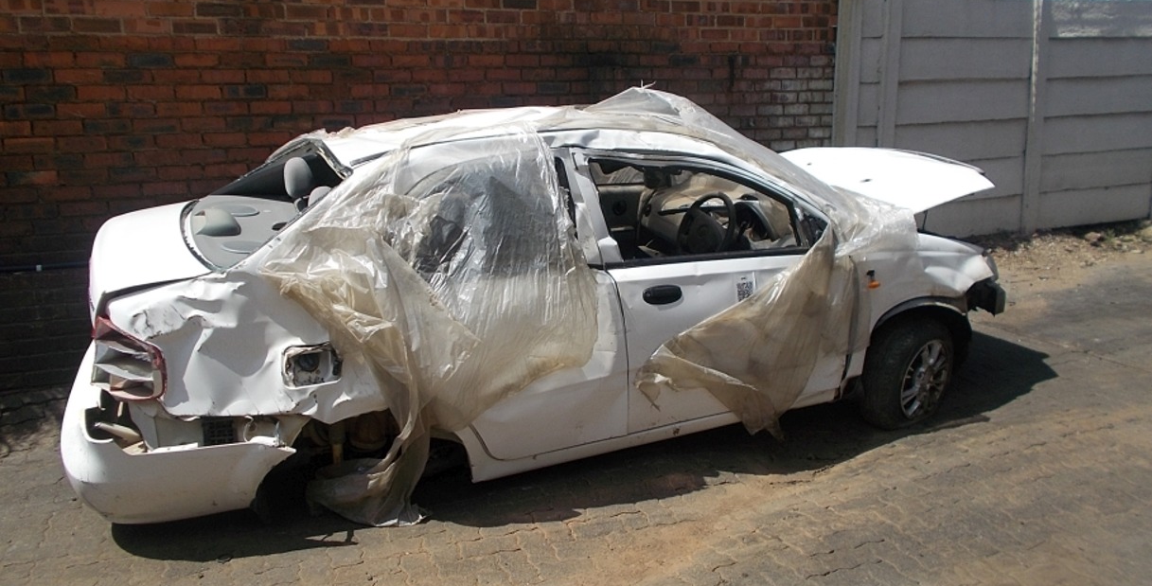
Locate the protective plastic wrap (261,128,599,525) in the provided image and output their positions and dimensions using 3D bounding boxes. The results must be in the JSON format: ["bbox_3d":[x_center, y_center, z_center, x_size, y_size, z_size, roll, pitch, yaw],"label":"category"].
[{"bbox_3d":[-0.489,0.132,3.060,1.150,1.360,0.520,-7,18,-21],"label":"protective plastic wrap"}]

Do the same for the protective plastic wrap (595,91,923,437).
[{"bbox_3d":[0.765,-0.214,3.850,1.600,1.340,1.040,-7,18,-21],"label":"protective plastic wrap"}]

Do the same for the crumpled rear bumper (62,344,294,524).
[{"bbox_3d":[-1.560,0.340,3.449,0.720,0.490,1.630,-7,18,-21],"label":"crumpled rear bumper"}]

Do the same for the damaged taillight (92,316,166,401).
[{"bbox_3d":[-1.407,0.187,2.715,0.250,0.290,0.250,-7,18,-21],"label":"damaged taillight"}]

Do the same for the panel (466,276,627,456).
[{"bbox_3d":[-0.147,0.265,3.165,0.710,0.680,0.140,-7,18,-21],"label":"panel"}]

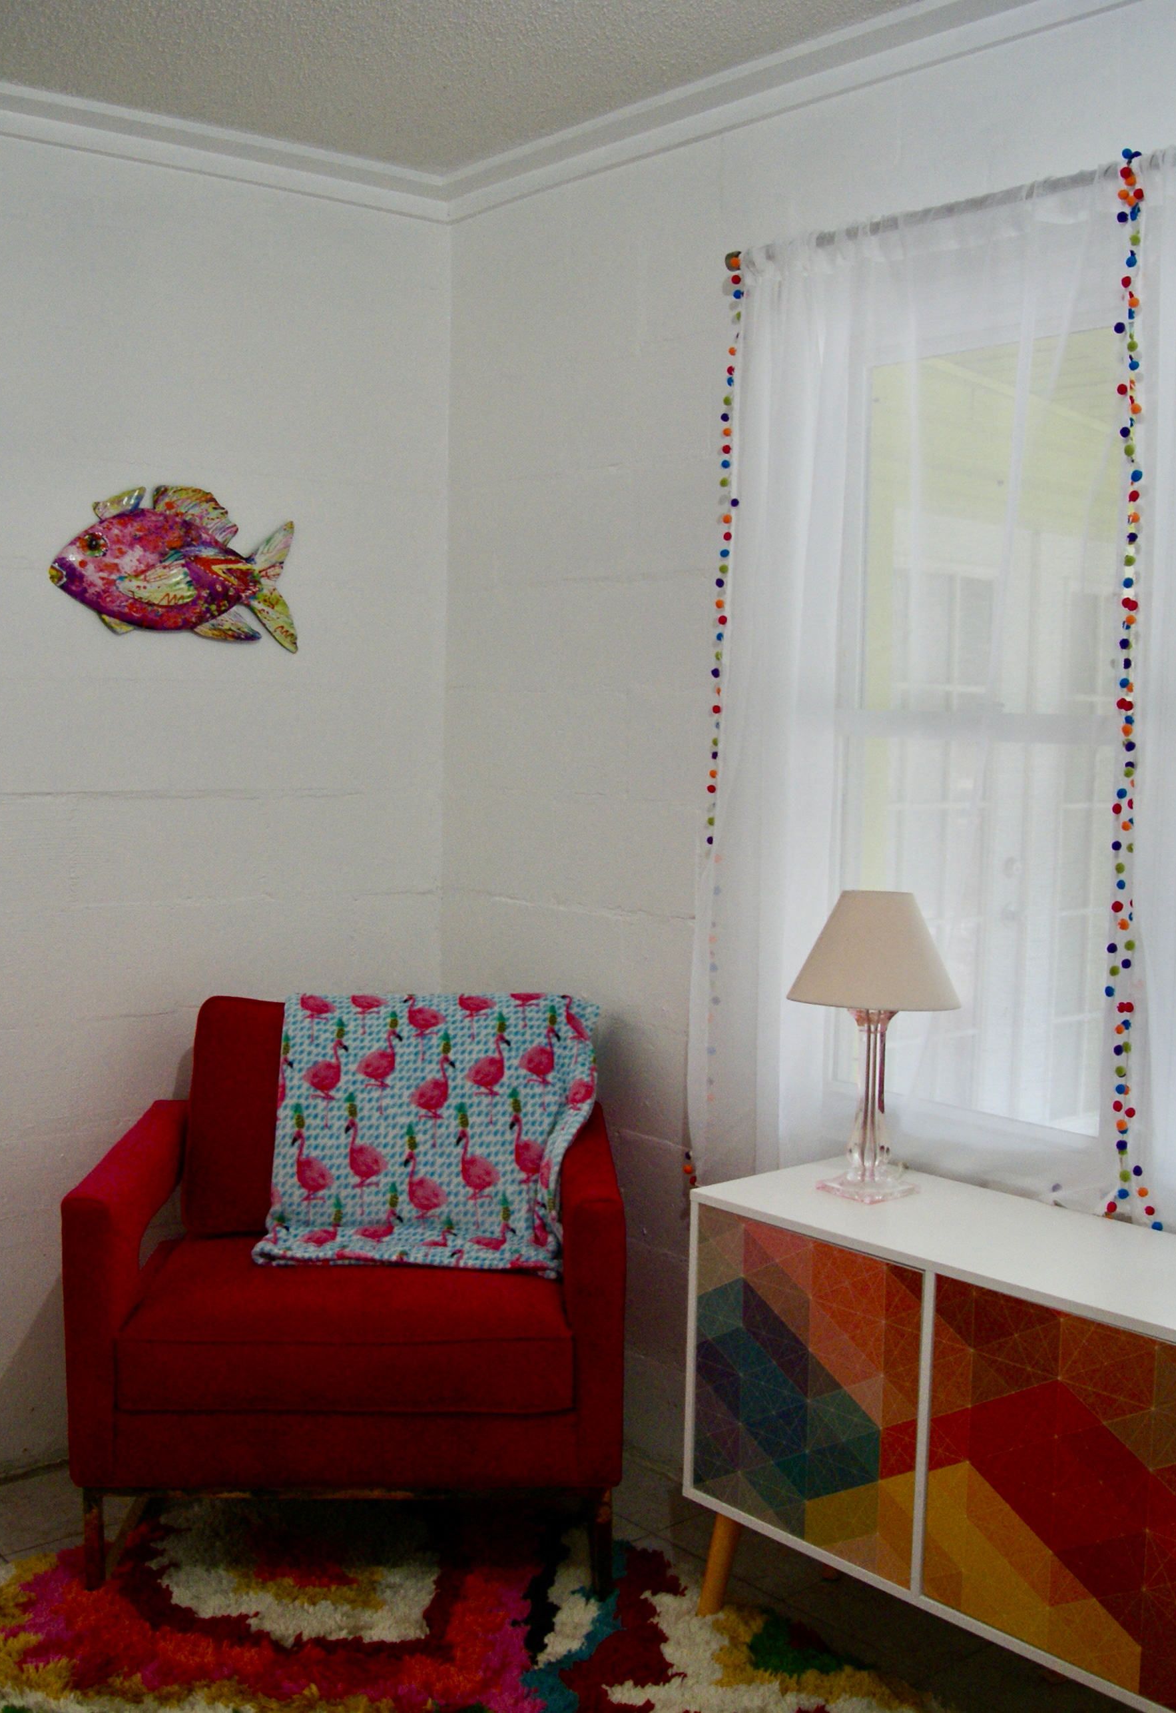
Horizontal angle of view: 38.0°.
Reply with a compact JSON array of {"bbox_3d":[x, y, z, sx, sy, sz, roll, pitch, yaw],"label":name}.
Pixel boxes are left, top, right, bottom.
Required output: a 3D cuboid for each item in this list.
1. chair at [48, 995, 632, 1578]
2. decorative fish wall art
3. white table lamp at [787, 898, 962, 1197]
[{"bbox_3d":[-0.386,0.699,2.978,0.860,0.840,0.680,0,5,-2],"label":"chair"},{"bbox_3d":[-0.749,-0.536,3.178,0.500,0.285,0.030,-4,6,-41],"label":"decorative fish wall art"},{"bbox_3d":[0.429,0.277,2.577,0.260,0.450,0.260,1,5,0],"label":"white table lamp"}]

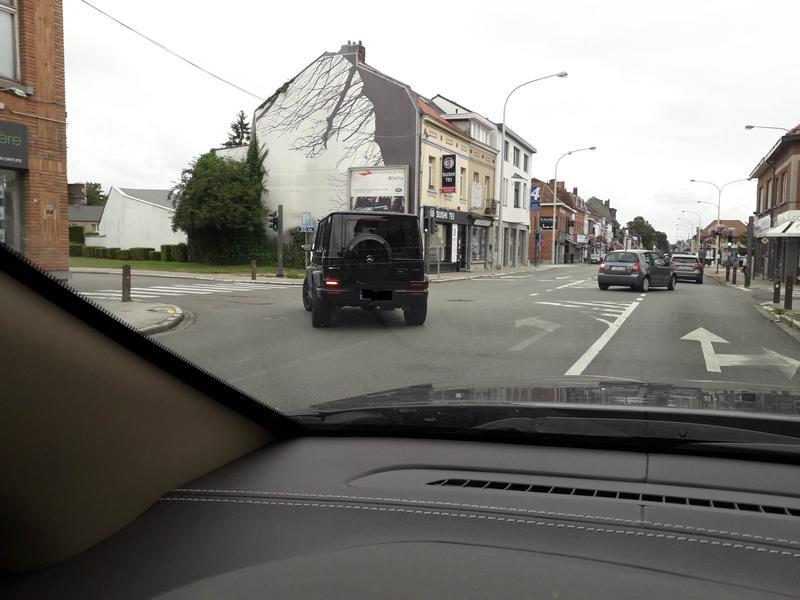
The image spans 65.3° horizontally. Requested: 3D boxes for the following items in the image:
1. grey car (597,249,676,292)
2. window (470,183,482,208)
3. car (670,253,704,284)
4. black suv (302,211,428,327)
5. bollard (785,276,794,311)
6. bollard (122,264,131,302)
[{"bbox_3d":[9.011,-1.109,23.316,3.680,1.470,1.680,-4,7,-44],"label":"grey car"},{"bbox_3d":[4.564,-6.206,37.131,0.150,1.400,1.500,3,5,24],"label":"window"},{"bbox_3d":[15.182,-1.716,33.179,1.800,1.560,4.300,3,5,24],"label":"car"},{"bbox_3d":[-0.792,-0.623,12.284,2.000,1.970,4.800,0,5,-11],"label":"black suv"},{"bbox_3d":[9.136,-0.161,14.618,0.165,0.784,0.165,1,5,0],"label":"bollard"},{"bbox_3d":[-6.111,-0.367,13.907,0.165,0.813,0.165,1,5,0],"label":"bollard"}]

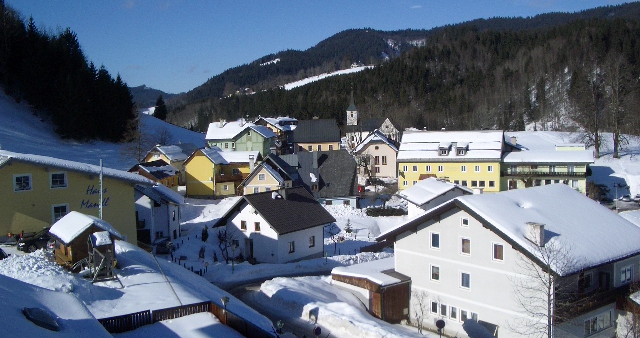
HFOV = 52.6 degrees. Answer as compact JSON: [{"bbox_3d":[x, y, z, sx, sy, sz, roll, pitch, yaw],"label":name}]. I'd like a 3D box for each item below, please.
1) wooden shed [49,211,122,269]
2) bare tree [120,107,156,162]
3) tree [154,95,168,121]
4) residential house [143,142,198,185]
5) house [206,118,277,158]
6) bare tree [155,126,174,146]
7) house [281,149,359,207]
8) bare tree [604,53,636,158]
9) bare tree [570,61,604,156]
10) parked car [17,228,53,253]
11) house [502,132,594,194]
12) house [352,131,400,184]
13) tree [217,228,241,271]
[{"bbox_3d":[-15.094,4.627,41.491,3.300,3.200,3.600,-4,5,-36],"label":"wooden shed"},{"bbox_3d":[-39.448,-6.959,139.593,7.200,12.000,7.200,-1,4,0],"label":"bare tree"},{"bbox_3d":[-73.557,-27.793,299.576,6.300,12.500,6.300,-1,4,0],"label":"tree"},{"bbox_3d":[-35.931,-1.221,151.884,7.600,9.000,11.000,0,5,14],"label":"residential house"},{"bbox_3d":[-20.569,-6.257,168.617,16.000,11.300,10.500,0,4,14],"label":"house"},{"bbox_3d":[-43.290,-9.112,179.796,5.200,6.000,5.200,-1,4,0],"label":"bare tree"},{"bbox_3d":[0.034,1.816,123.647,14.500,10.400,12.000,0,4,3],"label":"house"},{"bbox_3d":[77.075,-16.324,167.084,8.300,27.000,8.300,-1,4,0],"label":"bare tree"},{"bbox_3d":[67.130,-15.240,163.000,8.200,24.500,8.200,-1,5,0],"label":"bare tree"},{"bbox_3d":[-22.310,5.829,52.945,1.800,1.620,4.350,3,5,44],"label":"parked car"},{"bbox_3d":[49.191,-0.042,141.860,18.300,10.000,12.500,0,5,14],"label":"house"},{"bbox_3d":[13.453,-2.200,154.542,11.000,13.500,12.000,-1,4,2],"label":"house"},{"bbox_3d":[-10.205,8.692,71.861,2.600,4.100,2.600,-1,4,0],"label":"tree"}]

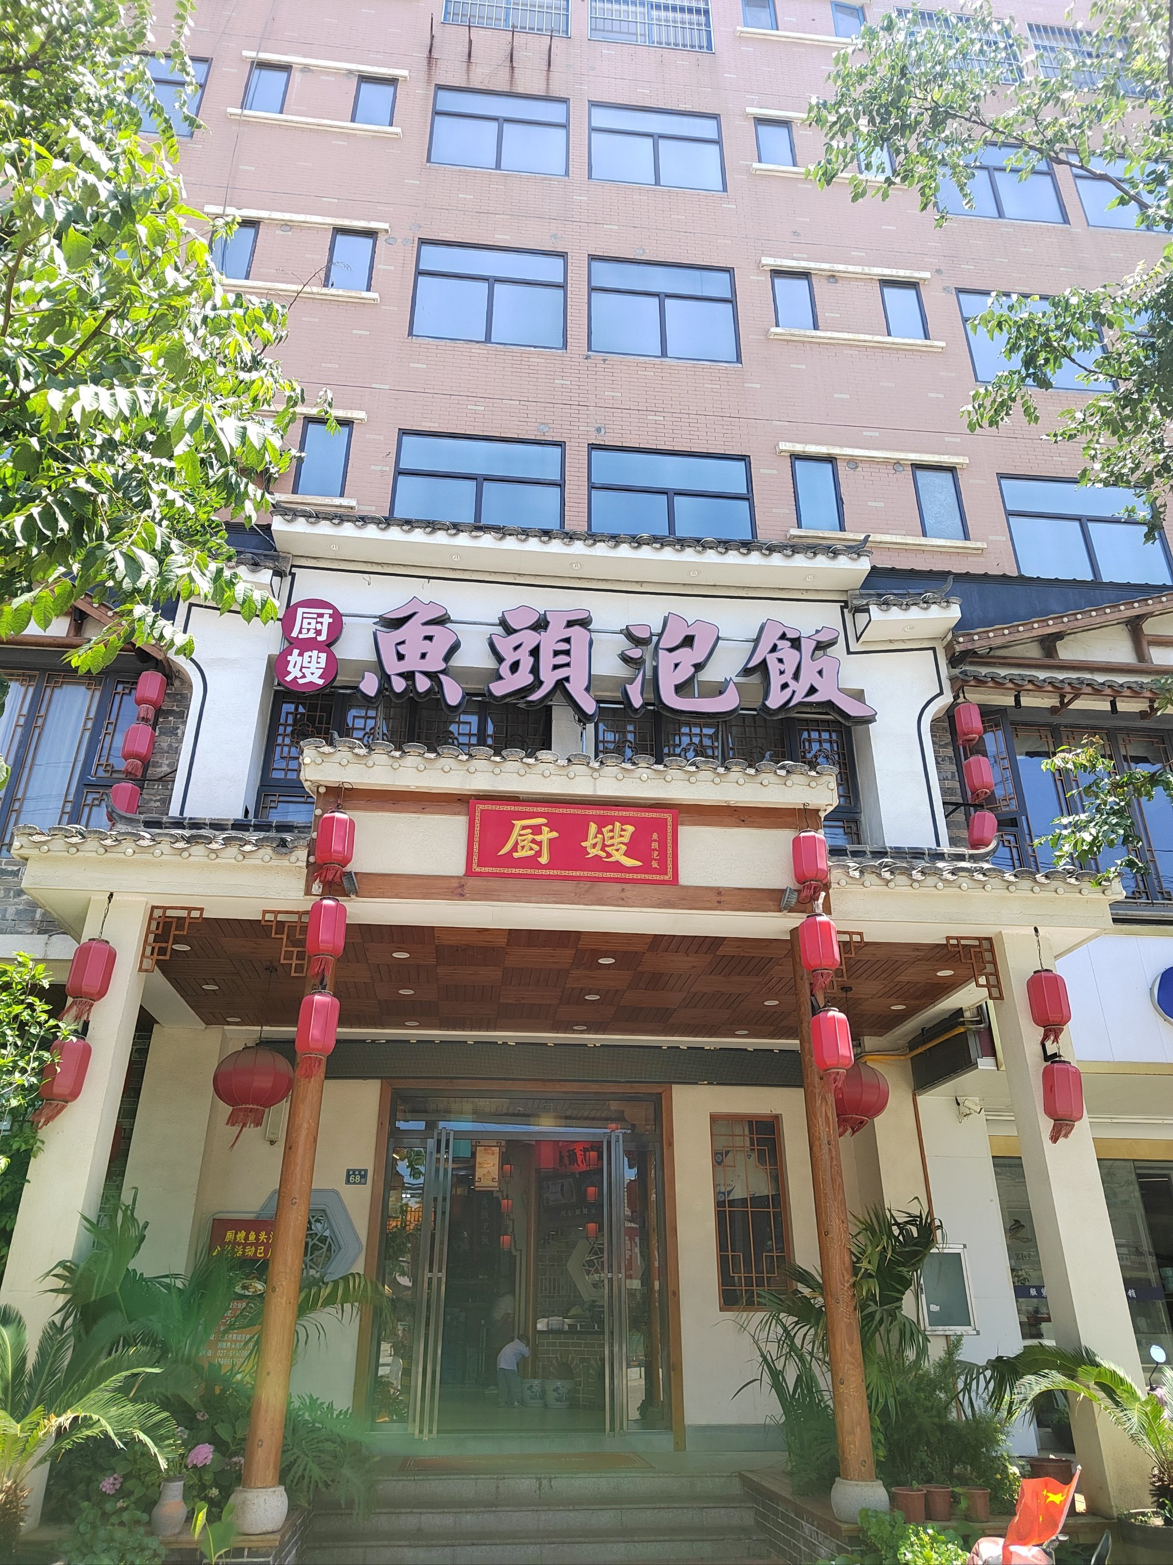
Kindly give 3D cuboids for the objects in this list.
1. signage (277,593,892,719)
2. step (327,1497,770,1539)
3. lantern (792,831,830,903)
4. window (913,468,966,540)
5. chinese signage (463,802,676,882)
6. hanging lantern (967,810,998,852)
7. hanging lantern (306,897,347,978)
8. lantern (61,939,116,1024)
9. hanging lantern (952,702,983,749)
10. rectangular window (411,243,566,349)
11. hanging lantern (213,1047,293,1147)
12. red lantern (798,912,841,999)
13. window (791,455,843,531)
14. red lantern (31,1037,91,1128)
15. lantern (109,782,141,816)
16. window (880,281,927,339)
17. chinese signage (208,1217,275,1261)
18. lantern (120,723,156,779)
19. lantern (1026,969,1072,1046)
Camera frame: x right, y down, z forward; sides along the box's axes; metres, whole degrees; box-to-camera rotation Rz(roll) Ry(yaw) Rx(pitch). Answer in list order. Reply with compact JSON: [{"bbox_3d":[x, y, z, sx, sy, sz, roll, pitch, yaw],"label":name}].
[{"bbox_3d":[-0.030,-1.053,9.152,5.149,1.151,0.160,3,-27,-5],"label":"signage"},{"bbox_3d":[-0.347,5.146,7.298,3.024,0.144,0.332,3,-26,-5],"label":"step"},{"bbox_3d":[1.459,0.550,6.779,0.240,0.443,0.240,3,-27,-5],"label":"lantern"},{"bbox_3d":[4.235,-3.317,12.458,0.561,1.155,0.100,3,-26,-5],"label":"window"},{"bbox_3d":[-0.081,0.411,6.895,1.392,0.535,0.060,3,-27,-5],"label":"chinese signage"},{"bbox_3d":[3.799,0.495,9.958,0.287,0.487,0.287,3,-26,-5],"label":"hanging lantern"},{"bbox_3d":[-1.578,0.928,6.228,0.245,0.474,0.245,3,-27,-5],"label":"hanging lantern"},{"bbox_3d":[-2.985,1.185,6.214,0.250,0.490,0.250,3,-27,-5],"label":"lantern"},{"bbox_3d":[3.545,-0.522,9.661,0.255,0.445,0.255,3,-27,-5],"label":"hanging lantern"},{"bbox_3d":[-1.276,-6.443,13.828,2.010,1.899,0.120,3,-27,-5],"label":"rectangular window"},{"bbox_3d":[-2.373,2.189,7.392,0.574,0.607,0.574,3,-26,-5],"label":"hanging lantern"},{"bbox_3d":[1.565,1.153,6.988,0.275,0.568,0.275,3,-26,-5],"label":"red lantern"},{"bbox_3d":[2.745,-3.399,12.367,0.561,1.160,0.120,3,-26,-5],"label":"window"},{"bbox_3d":[-3.002,1.709,5.945,0.250,0.489,0.250,3,-27,-5],"label":"red lantern"},{"bbox_3d":[-4.189,0.245,9.439,0.260,0.558,0.260,3,-26,-5],"label":"lantern"},{"bbox_3d":[4.436,-6.557,14.557,0.557,1.160,0.120,3,-27,-5],"label":"window"},{"bbox_3d":[-2.589,3.546,8.069,0.666,0.311,0.040,3,-27,-5],"label":"chinese signage"},{"bbox_3d":[-4.089,-0.293,9.476,0.295,0.561,0.295,3,-26,-5],"label":"lantern"},{"bbox_3d":[3.315,1.603,7.435,0.260,0.544,0.260,3,-26,-5],"label":"lantern"}]

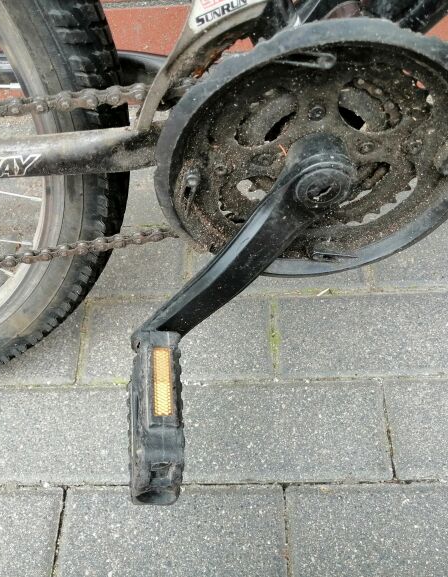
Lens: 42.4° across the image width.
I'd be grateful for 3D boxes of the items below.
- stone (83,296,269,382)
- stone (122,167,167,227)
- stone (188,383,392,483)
[{"bbox_3d":[-0.047,0.069,0.631,0.197,0.066,0.097,-2,58,3],"label":"stone"},{"bbox_3d":[-0.043,-0.101,0.735,0.197,0.066,0.097,-2,58,3],"label":"stone"},{"bbox_3d":[0.056,0.151,0.574,0.197,0.066,0.097,-2,58,3],"label":"stone"}]

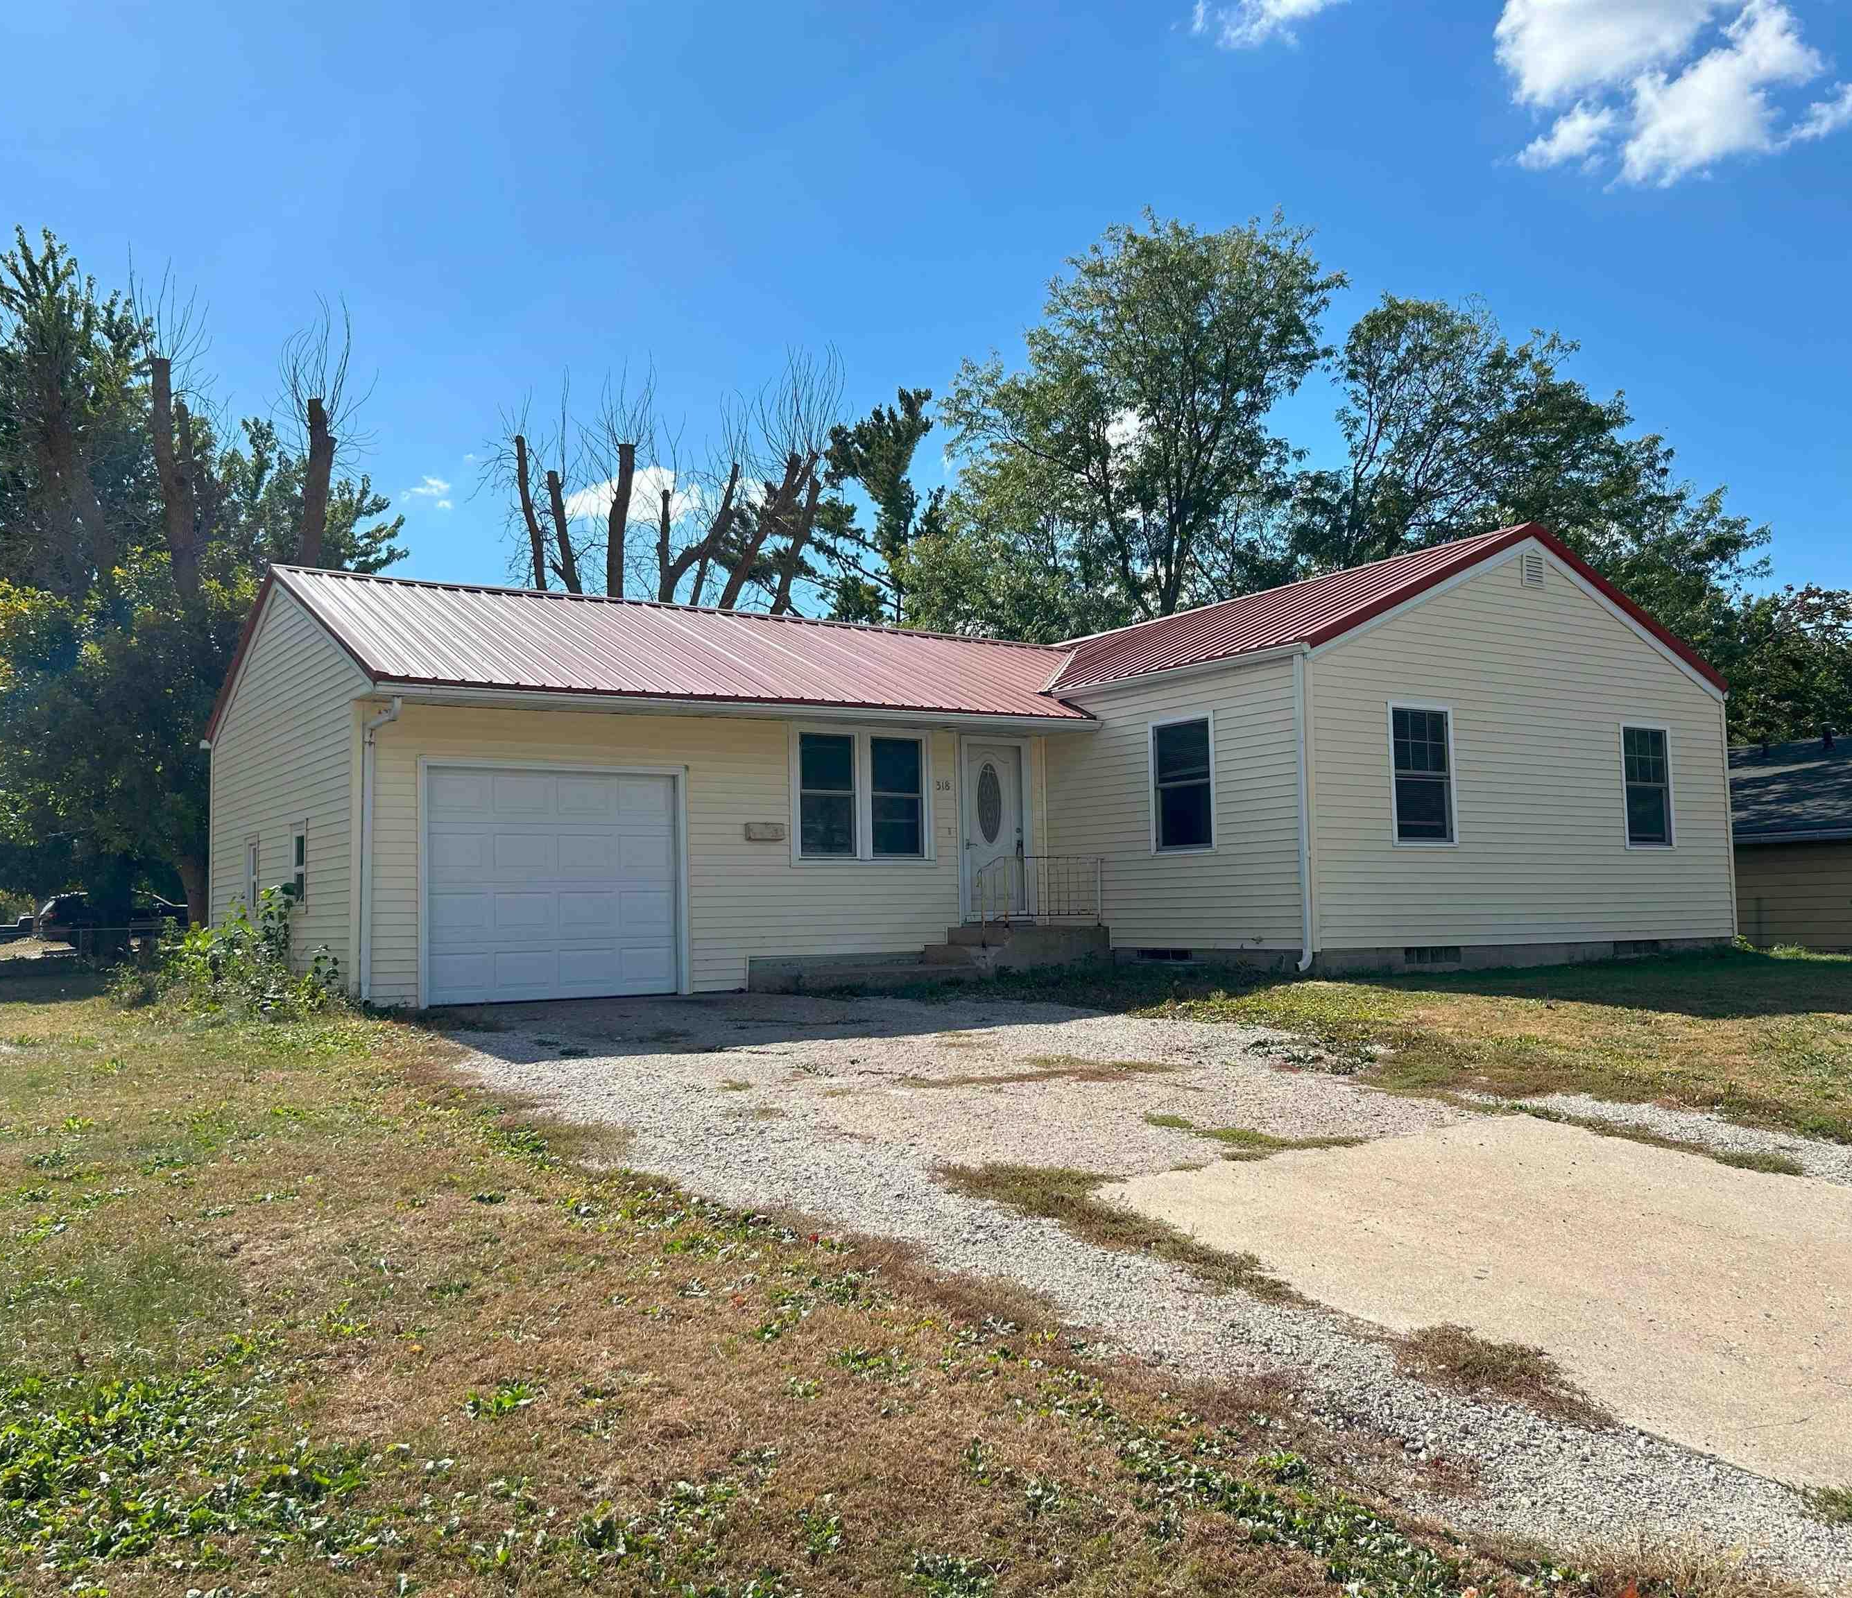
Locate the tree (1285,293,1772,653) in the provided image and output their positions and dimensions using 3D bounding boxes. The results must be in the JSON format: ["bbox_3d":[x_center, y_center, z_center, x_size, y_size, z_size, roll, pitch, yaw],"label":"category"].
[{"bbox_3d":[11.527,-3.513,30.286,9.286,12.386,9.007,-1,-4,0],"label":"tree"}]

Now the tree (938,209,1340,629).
[{"bbox_3d":[4.267,-4.434,31.359,7.915,14.654,7.677,-1,-4,0],"label":"tree"}]

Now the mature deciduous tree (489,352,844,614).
[{"bbox_3d":[-4.560,-2.568,28.240,6.293,10.866,6.104,-1,-4,0],"label":"mature deciduous tree"}]

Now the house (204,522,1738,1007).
[{"bbox_3d":[0.471,-0.302,18.568,14.698,4.728,10.283,2,-5,-35],"label":"house"}]

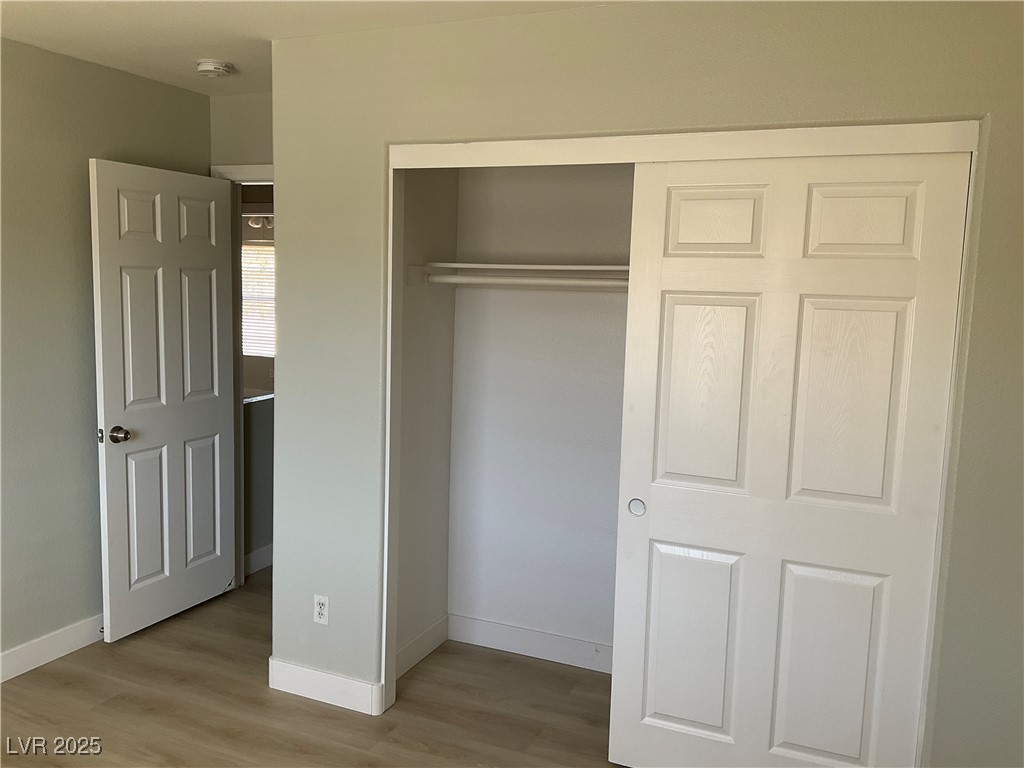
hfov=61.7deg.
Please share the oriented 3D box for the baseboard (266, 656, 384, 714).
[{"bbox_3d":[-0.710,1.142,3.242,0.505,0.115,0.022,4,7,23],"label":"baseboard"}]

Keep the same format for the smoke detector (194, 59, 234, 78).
[{"bbox_3d":[-1.199,-1.270,3.468,0.145,0.044,0.145,2,7,0],"label":"smoke detector"}]

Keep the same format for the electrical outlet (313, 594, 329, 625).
[{"bbox_3d":[-0.713,0.846,3.210,0.069,0.112,0.008,4,7,23],"label":"electrical outlet"}]

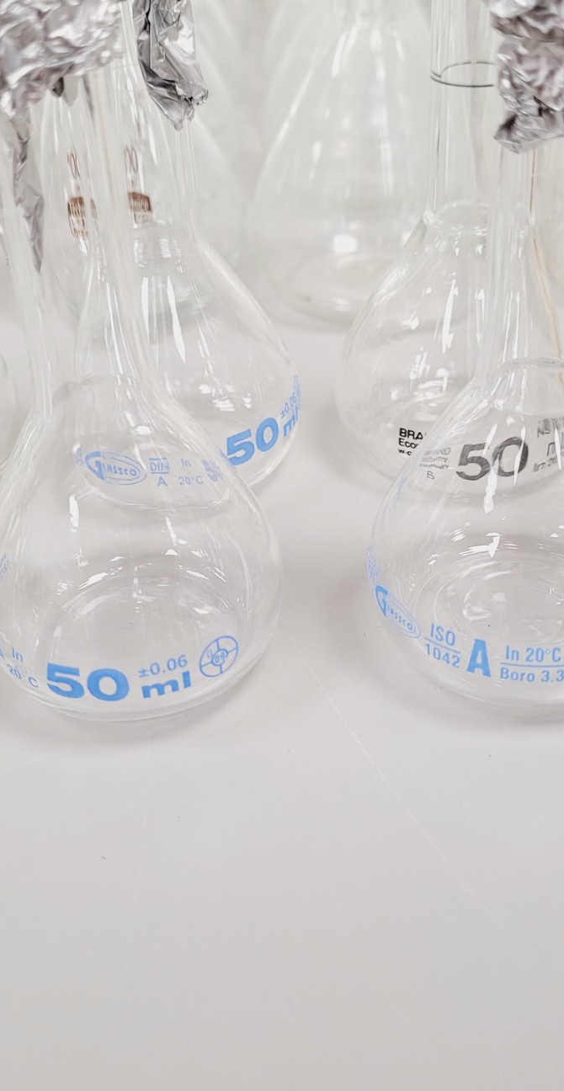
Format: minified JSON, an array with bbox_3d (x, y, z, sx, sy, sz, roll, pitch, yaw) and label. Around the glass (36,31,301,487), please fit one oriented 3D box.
[{"bbox_3d":[-0.024,-0.073,0.190,0.048,0.133,0.048,-5,37,0],"label":"glass"}]

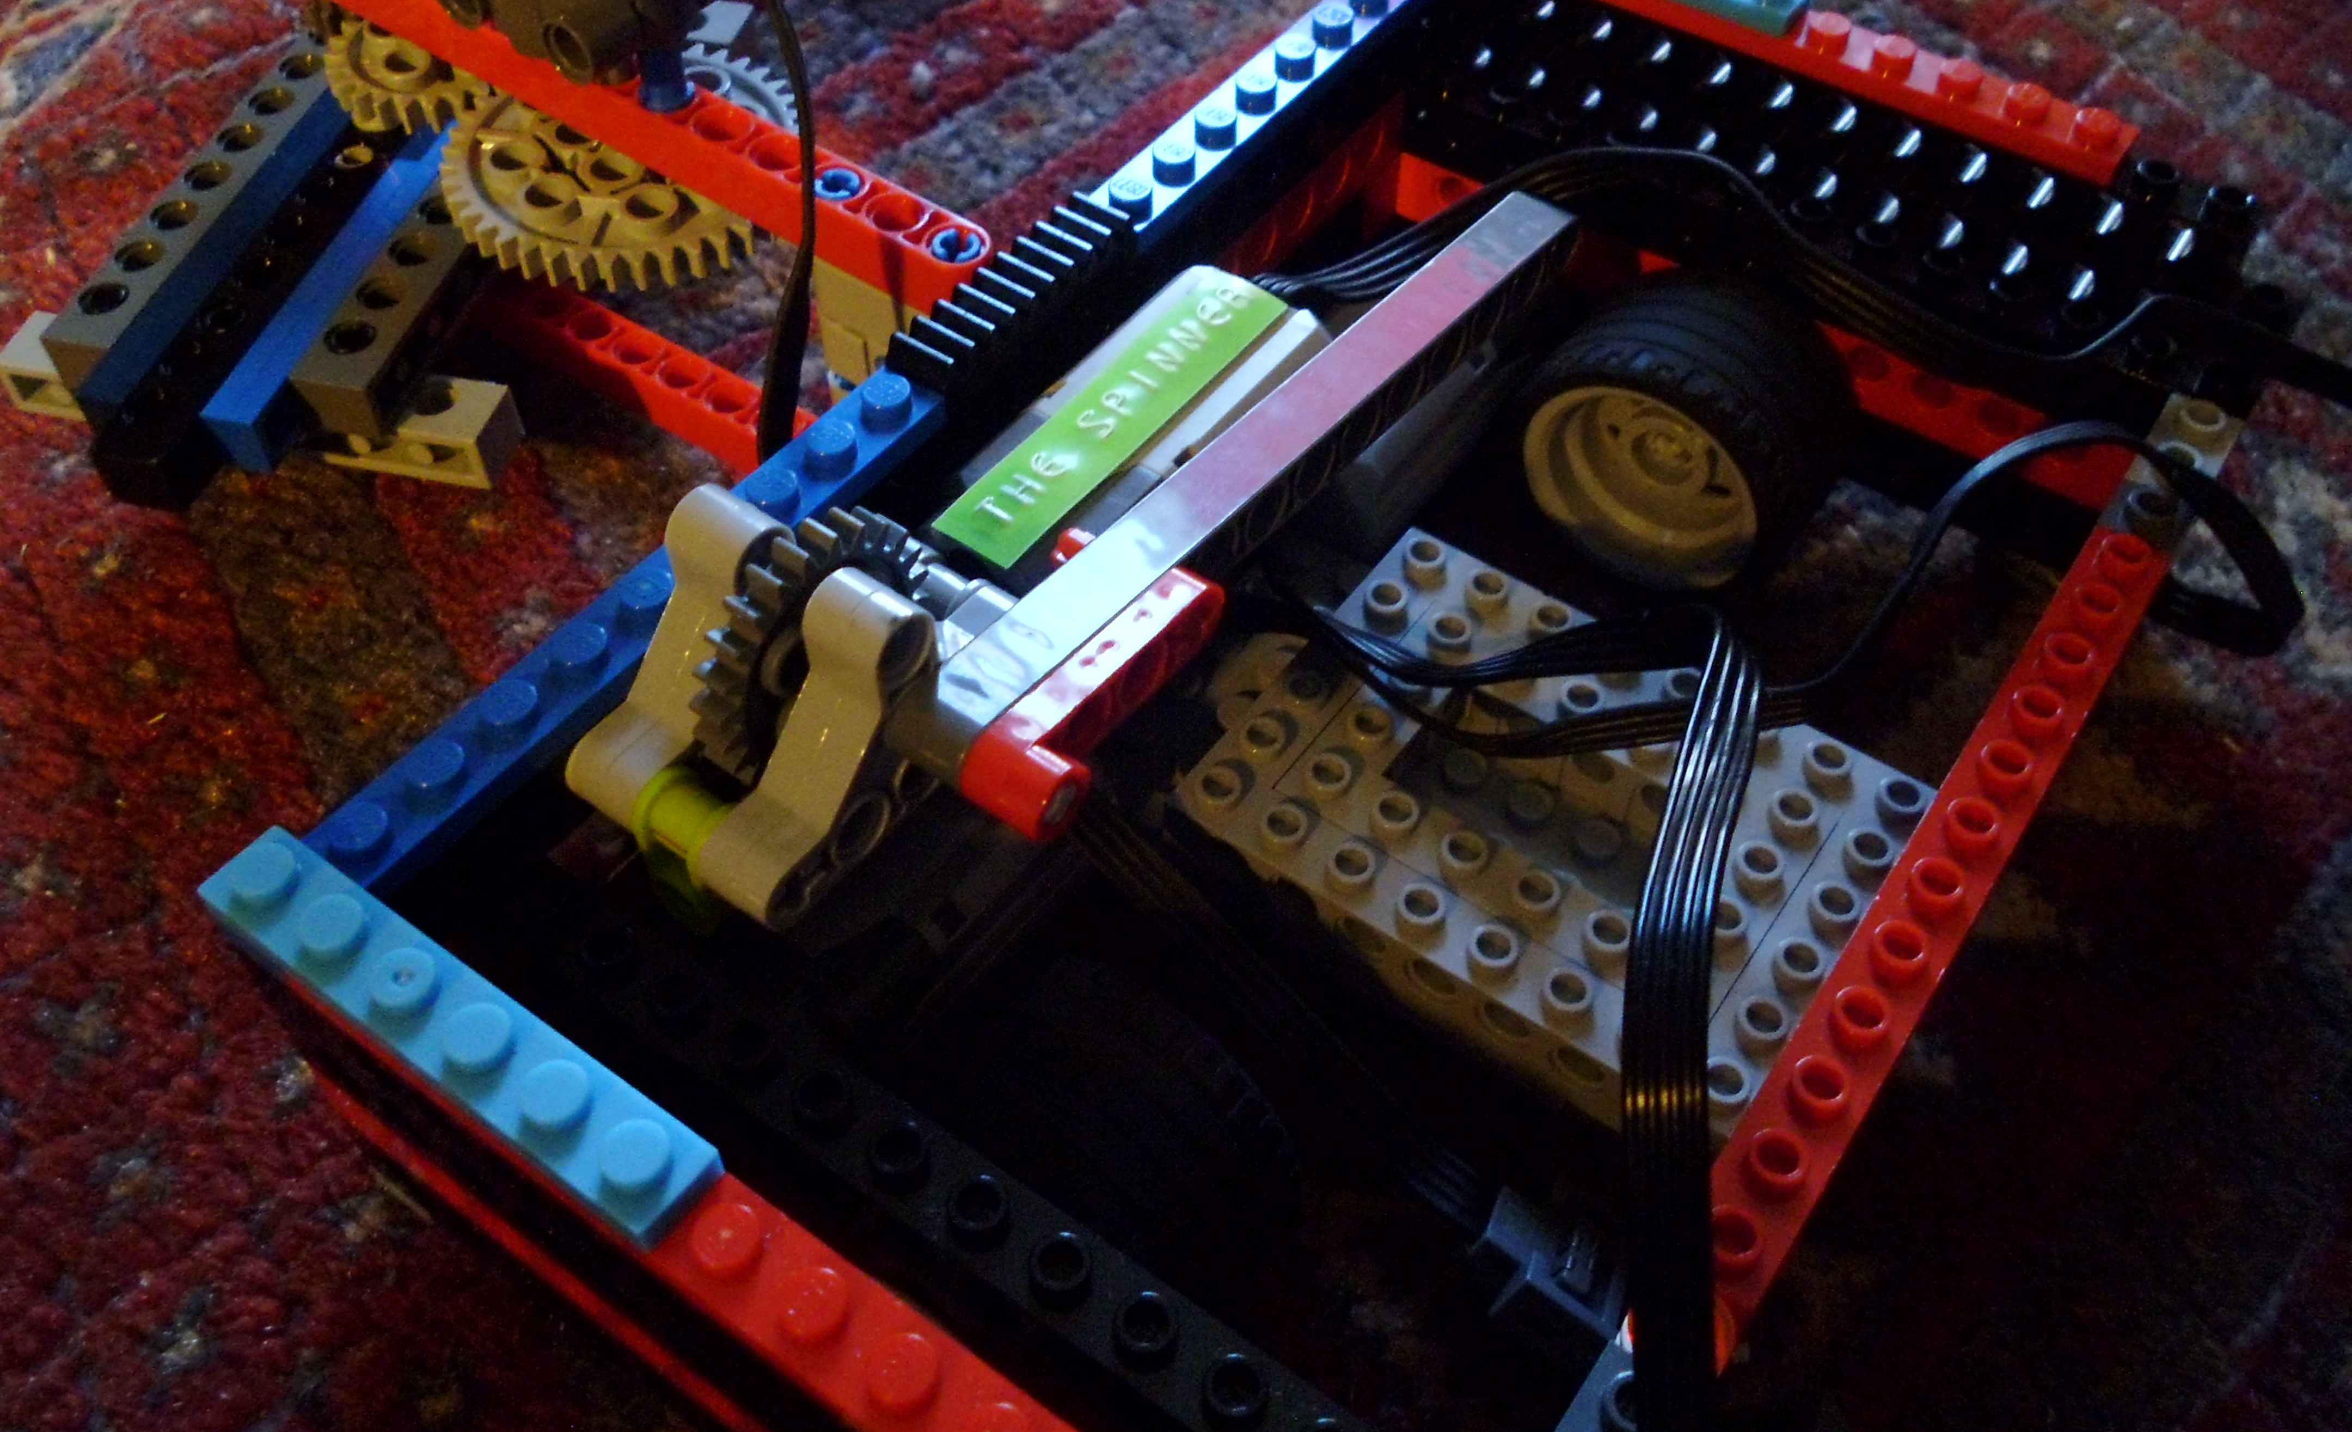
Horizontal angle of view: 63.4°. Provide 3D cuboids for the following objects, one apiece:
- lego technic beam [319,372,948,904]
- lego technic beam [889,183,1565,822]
[{"bbox_3d":[-0.048,-0.009,0.169,0.008,0.005,0.077,29,57,21],"label":"lego technic beam"},{"bbox_3d":[0.011,-0.026,0.185,0.008,0.008,0.104,31,52,22],"label":"lego technic beam"}]

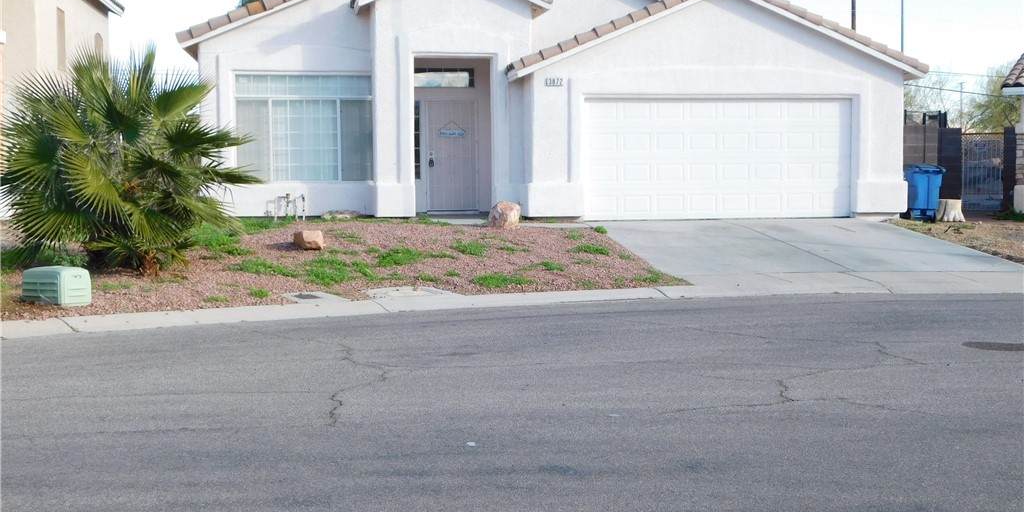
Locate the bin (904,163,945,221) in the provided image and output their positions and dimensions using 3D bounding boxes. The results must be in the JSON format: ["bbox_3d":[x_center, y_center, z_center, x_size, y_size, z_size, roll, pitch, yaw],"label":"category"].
[{"bbox_3d":[7.774,-1.181,25.150,0.720,1.110,0.840,0,4,1],"label":"bin"}]

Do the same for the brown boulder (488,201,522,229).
[{"bbox_3d":[-0.120,-0.684,22.200,0.540,0.470,0.450,-1,4,0],"label":"brown boulder"}]

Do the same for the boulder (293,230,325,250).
[{"bbox_3d":[-2.913,-0.222,19.100,0.430,0.280,0.360,-1,4,-9],"label":"boulder"}]

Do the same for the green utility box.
[{"bbox_3d":[-4.758,0.314,13.950,0.510,0.380,0.470,1,4,25],"label":"green utility box"}]

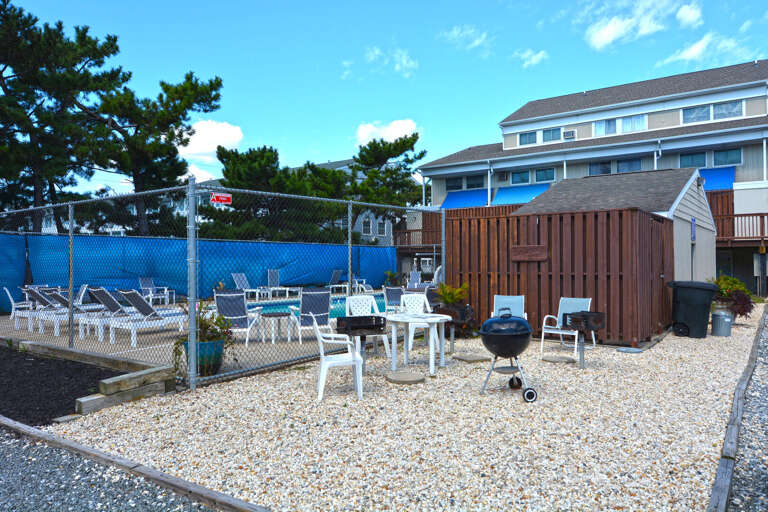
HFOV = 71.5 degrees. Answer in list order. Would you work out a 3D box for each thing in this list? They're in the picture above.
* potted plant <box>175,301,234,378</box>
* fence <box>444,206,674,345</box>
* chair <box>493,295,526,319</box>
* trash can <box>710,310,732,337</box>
[{"bbox_3d":[-2.290,1.043,6.800,0.700,0.900,0.640,0,0,-19],"label":"potted plant"},{"bbox_3d":[4.031,0.379,12.075,3.830,2.410,3.900,-1,0,36],"label":"fence"},{"bbox_3d":[2.118,1.126,9.003,0.610,0.890,0.760,0,0,13],"label":"chair"},{"bbox_3d":[6.719,1.293,10.602,0.420,0.540,0.420,0,0,32],"label":"trash can"}]

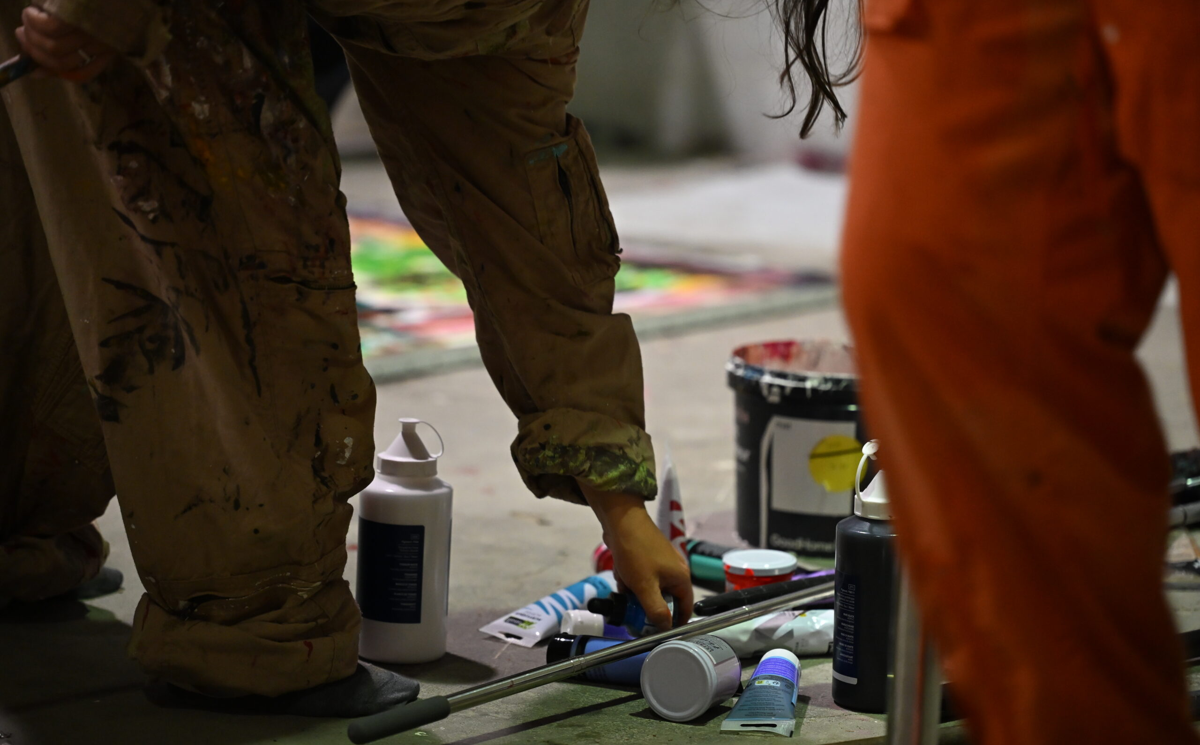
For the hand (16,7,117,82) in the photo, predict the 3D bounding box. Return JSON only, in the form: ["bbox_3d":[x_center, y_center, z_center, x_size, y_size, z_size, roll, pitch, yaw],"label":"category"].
[{"bbox_3d":[-0.455,-0.283,3.000,0.085,0.090,0.100,-1,10,-16],"label":"hand"}]

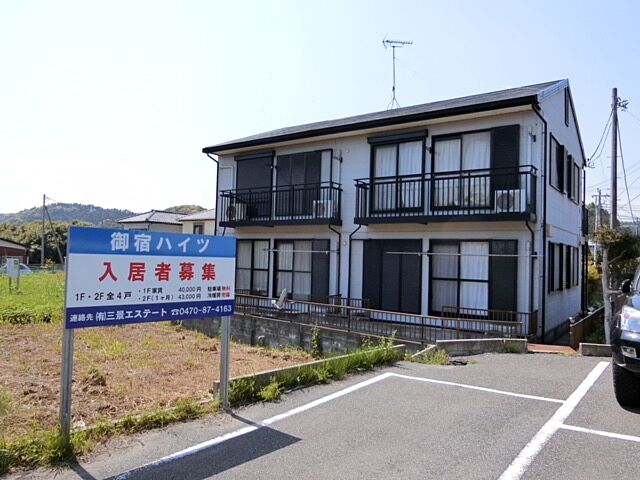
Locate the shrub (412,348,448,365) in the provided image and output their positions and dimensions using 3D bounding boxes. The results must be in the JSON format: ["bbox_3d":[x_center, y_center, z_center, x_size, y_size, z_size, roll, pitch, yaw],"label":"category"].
[{"bbox_3d":[1.844,1.945,7.750,0.600,0.250,0.400,1,-2,14],"label":"shrub"}]

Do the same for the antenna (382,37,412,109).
[{"bbox_3d":[2.912,-6.256,17.367,1.020,2.750,0.500,2,-2,-7],"label":"antenna"}]

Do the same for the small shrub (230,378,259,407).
[{"bbox_3d":[-0.937,1.855,5.660,0.350,0.350,0.320,2,-2,-9],"label":"small shrub"}]

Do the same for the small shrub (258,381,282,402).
[{"bbox_3d":[-0.619,1.895,5.780,0.280,0.260,0.260,2,-2,-6],"label":"small shrub"}]

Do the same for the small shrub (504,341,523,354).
[{"bbox_3d":[3.433,1.907,8.200,0.310,0.240,0.240,1,-2,23],"label":"small shrub"}]

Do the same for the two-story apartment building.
[{"bbox_3d":[2.806,-1.054,17.142,11.460,7.520,8.830,0,-2,36],"label":"two-story apartment building"}]

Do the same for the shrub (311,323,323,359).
[{"bbox_3d":[-0.089,2.544,11.700,0.300,0.900,0.300,2,-2,0],"label":"shrub"}]

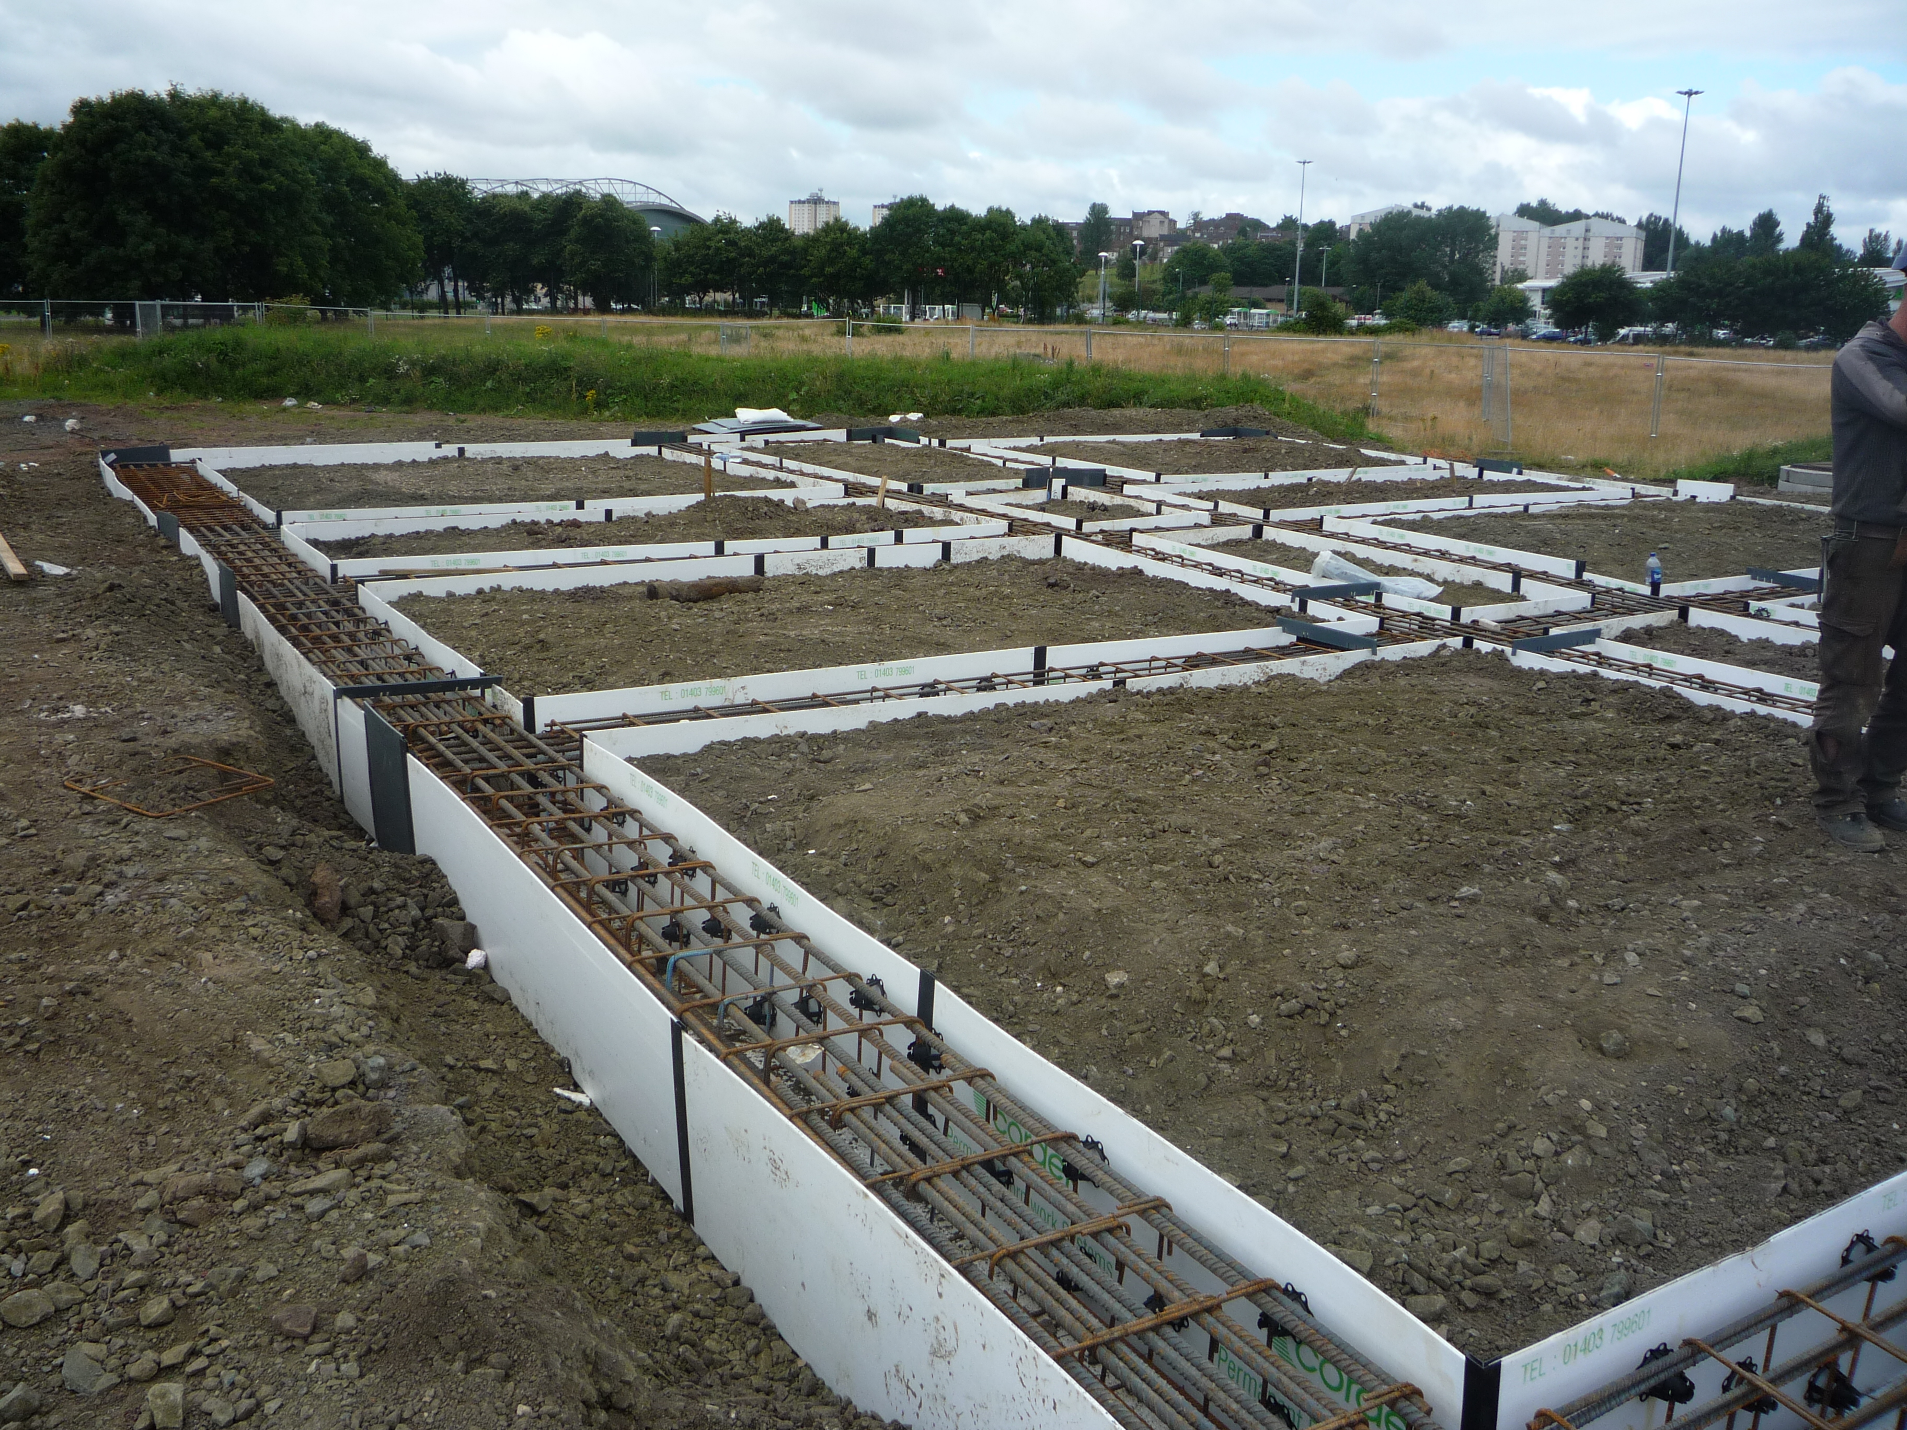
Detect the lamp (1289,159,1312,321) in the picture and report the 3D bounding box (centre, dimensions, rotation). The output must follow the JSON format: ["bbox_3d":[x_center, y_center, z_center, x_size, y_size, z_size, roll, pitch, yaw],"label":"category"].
[{"bbox_3d":[44.008,-60.028,210.256,2.100,20.000,1.900,3,15,11],"label":"lamp"}]

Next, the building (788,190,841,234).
[{"bbox_3d":[-104.308,-360.567,1250.113,37.000,68.000,22.000,-1,14,-5],"label":"building"}]

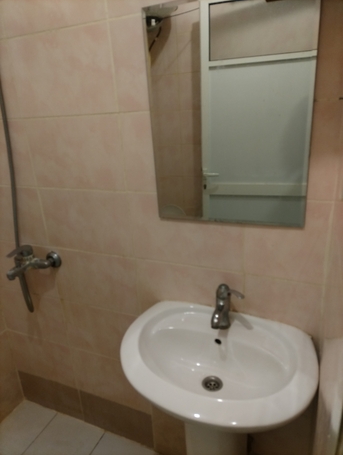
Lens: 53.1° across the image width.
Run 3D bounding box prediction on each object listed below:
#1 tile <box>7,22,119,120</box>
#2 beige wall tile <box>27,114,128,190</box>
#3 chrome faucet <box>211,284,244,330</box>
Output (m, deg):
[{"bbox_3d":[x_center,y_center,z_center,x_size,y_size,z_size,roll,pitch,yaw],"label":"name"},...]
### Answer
[{"bbox_3d":[-0.354,-0.494,1.111,0.398,0.249,0.012,5,22,23],"label":"tile"},{"bbox_3d":[-0.338,-0.259,1.198,0.398,0.249,0.012,5,22,23],"label":"beige wall tile"},{"bbox_3d":[0.175,0.264,1.056,0.085,0.157,0.133,5,22,23],"label":"chrome faucet"}]

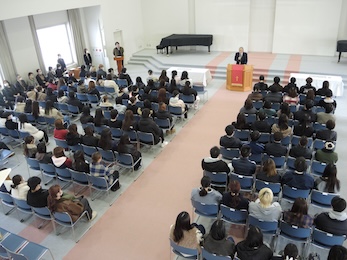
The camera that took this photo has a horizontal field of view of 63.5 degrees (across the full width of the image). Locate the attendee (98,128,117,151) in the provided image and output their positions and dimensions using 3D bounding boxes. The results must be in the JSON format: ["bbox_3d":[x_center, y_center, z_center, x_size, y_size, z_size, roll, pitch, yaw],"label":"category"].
[{"bbox_3d":[-1.621,0.477,7.638,0.480,1.270,0.740,9,30,23],"label":"attendee"}]

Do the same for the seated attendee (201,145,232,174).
[{"bbox_3d":[1.044,0.875,6.493,0.550,1.310,0.750,8,29,22],"label":"seated attendee"}]

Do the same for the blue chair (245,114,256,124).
[{"bbox_3d":[2.304,-0.197,8.519,0.510,0.770,0.550,8,30,24],"label":"blue chair"}]

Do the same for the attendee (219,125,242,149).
[{"bbox_3d":[1.501,0.413,7.332,0.520,1.320,0.750,8,29,22],"label":"attendee"}]

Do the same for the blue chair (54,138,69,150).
[{"bbox_3d":[-3.046,0.528,8.250,0.500,0.780,0.550,9,30,23],"label":"blue chair"}]

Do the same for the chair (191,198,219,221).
[{"bbox_3d":[0.685,1.620,5.604,0.520,0.780,0.520,8,29,24],"label":"chair"}]

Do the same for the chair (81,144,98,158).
[{"bbox_3d":[-2.043,0.658,7.595,0.510,0.770,0.550,8,30,24],"label":"chair"}]

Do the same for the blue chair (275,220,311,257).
[{"bbox_3d":[2.085,1.744,4.839,0.485,0.765,0.490,9,30,23],"label":"blue chair"}]

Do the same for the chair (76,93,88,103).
[{"bbox_3d":[-3.590,-1.201,11.835,0.520,0.780,0.520,8,29,24],"label":"chair"}]

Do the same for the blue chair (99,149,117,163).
[{"bbox_3d":[-1.558,0.714,7.300,0.485,0.765,0.490,9,30,23],"label":"blue chair"}]

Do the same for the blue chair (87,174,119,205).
[{"bbox_3d":[-1.599,1.279,6.631,0.515,0.775,0.525,9,29,23],"label":"blue chair"}]

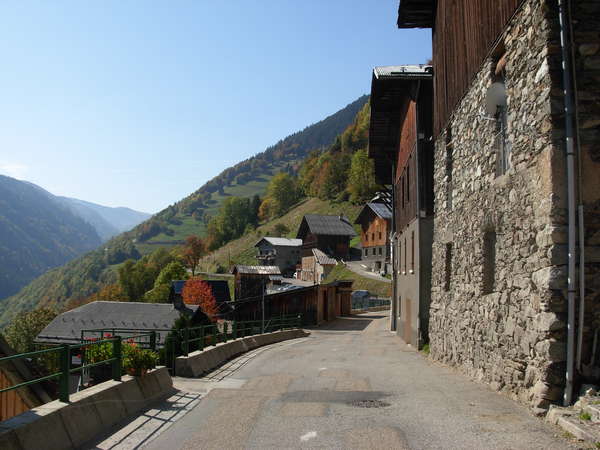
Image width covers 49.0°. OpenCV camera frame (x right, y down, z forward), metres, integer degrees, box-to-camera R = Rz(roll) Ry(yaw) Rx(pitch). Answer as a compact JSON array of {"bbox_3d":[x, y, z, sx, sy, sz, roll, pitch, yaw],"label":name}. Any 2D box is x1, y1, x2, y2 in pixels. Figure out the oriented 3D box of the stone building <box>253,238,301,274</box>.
[{"bbox_3d":[-3.277,7.525,154.374,11.000,9.120,8.800,3,-5,-28],"label":"stone building"}]

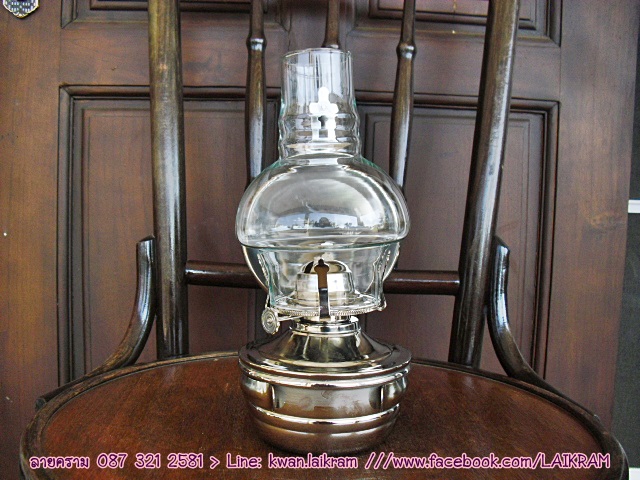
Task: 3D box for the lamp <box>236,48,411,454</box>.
[{"bbox_3d":[0.003,0.005,0.459,0.120,0.260,0.120,0,4,0],"label":"lamp"}]

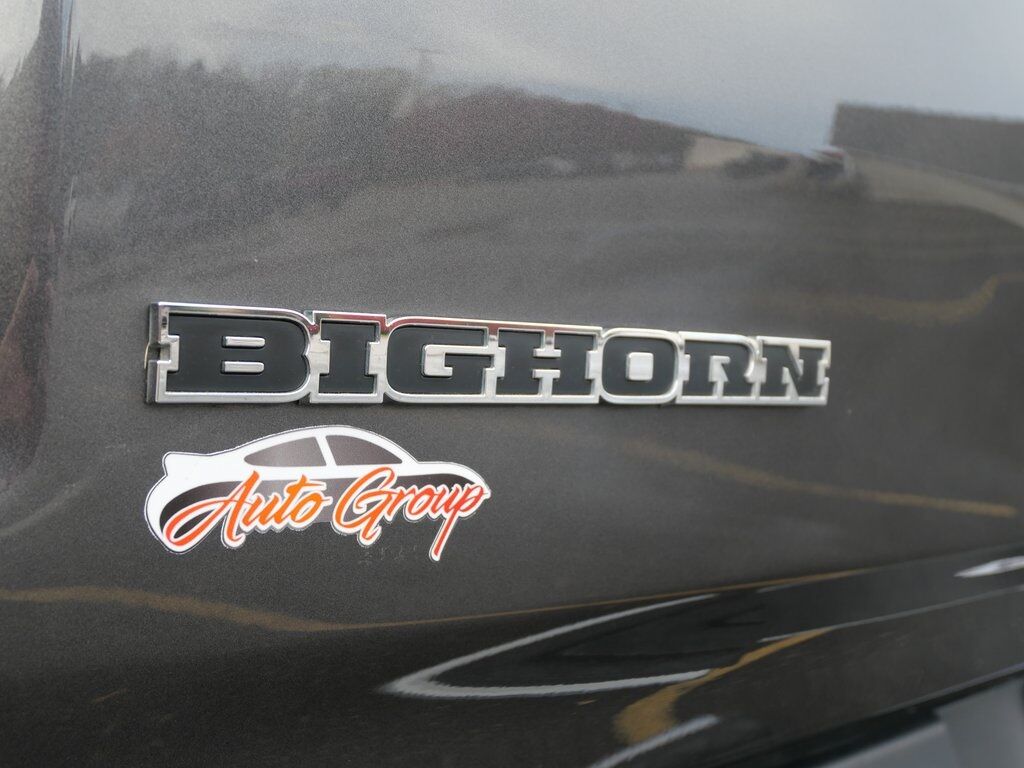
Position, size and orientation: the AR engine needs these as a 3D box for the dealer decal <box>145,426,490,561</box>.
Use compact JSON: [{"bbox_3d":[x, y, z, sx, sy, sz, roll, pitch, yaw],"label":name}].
[{"bbox_3d":[-0.056,0.036,0.337,0.118,0.046,0.002,1,3,-34],"label":"dealer decal"}]

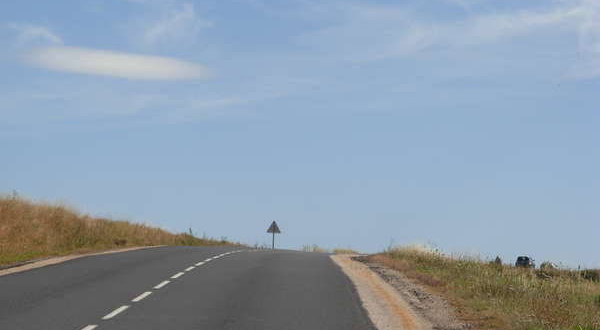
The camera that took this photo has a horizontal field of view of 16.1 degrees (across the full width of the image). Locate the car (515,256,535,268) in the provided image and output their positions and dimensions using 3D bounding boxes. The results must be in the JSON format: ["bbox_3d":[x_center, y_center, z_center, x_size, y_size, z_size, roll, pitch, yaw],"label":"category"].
[{"bbox_3d":[25.616,11.123,240.000,1.690,1.440,3.950,1,-3,14],"label":"car"}]

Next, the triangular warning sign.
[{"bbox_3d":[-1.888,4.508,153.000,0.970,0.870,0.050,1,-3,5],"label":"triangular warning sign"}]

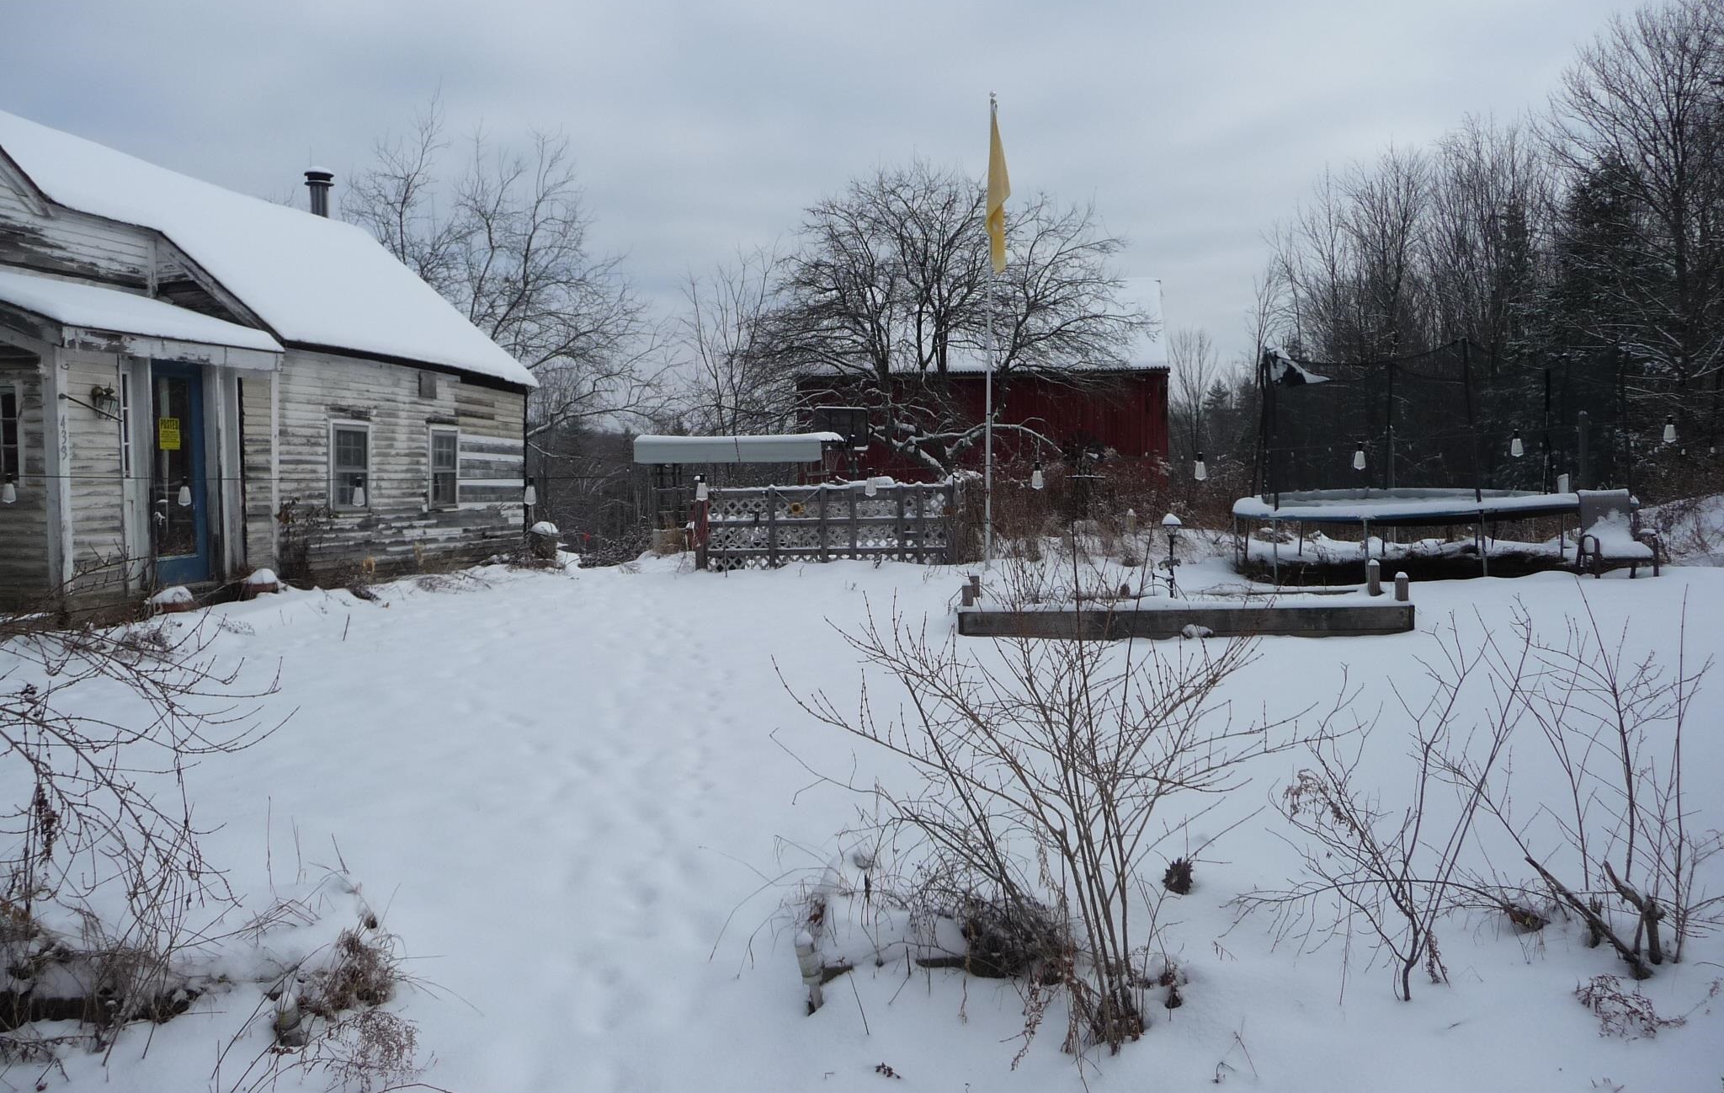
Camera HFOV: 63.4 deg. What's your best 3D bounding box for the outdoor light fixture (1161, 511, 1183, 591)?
[{"bbox_3d":[2.627,0.063,11.800,0.170,0.660,0.170,0,3,0],"label":"outdoor light fixture"}]

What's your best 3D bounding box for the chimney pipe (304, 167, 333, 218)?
[{"bbox_3d":[-7.521,-4.837,19.300,0.410,0.820,0.410,0,3,0],"label":"chimney pipe"}]

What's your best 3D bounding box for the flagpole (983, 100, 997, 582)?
[{"bbox_3d":[1.590,-2.650,17.360,0.080,5.900,0.080,0,3,0],"label":"flagpole"}]

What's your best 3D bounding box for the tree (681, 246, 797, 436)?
[{"bbox_3d":[-2.651,-3.289,30.000,2.700,6.400,2.600,0,3,0],"label":"tree"}]

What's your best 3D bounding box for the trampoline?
[{"bbox_3d":[6.560,-0.930,16.200,4.350,2.500,4.350,1,3,22],"label":"trampoline"}]

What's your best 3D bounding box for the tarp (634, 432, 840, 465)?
[{"bbox_3d":[-2.026,-1.576,22.200,3.050,0.520,1.800,1,3,12],"label":"tarp"}]

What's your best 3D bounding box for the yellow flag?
[{"bbox_3d":[1.684,-4.405,17.180,0.300,2.120,0.200,0,3,0],"label":"yellow flag"}]

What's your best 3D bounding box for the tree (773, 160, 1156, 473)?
[{"bbox_3d":[1.926,-3.811,27.500,7.600,7.500,7.000,0,3,0],"label":"tree"}]

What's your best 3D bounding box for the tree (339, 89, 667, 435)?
[{"bbox_3d":[-6.795,-4.236,26.500,6.400,8.500,6.000,0,3,0],"label":"tree"}]

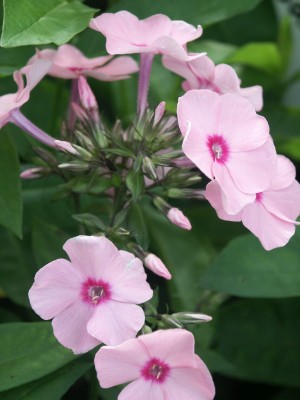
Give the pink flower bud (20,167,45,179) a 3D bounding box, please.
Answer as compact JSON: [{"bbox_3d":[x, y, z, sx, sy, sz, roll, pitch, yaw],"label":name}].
[{"bbox_3d":[-0.030,-0.007,0.585,0.007,0.003,0.003,-12,0,-6],"label":"pink flower bud"}]

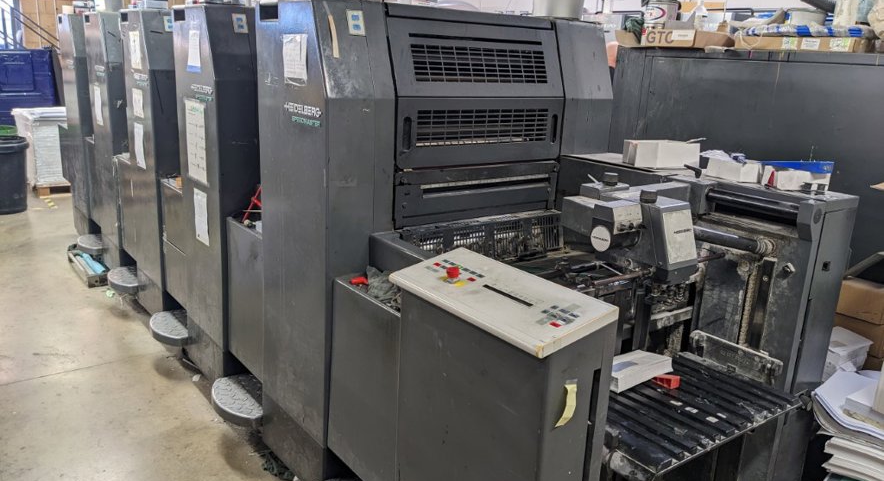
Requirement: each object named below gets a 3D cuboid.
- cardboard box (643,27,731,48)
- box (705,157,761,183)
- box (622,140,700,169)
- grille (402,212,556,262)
[{"bbox_3d":[1.370,-1.115,3.825,0.264,0.096,0.446,-9,19,-37],"label":"cardboard box"},{"bbox_3d":[1.163,-0.284,2.759,0.091,0.073,0.181,-5,17,-29],"label":"box"},{"bbox_3d":[0.959,-0.386,3.024,0.253,0.112,0.193,-9,19,-37],"label":"box"},{"bbox_3d":[0.194,0.001,2.909,0.866,0.180,0.074,-9,19,-37],"label":"grille"}]

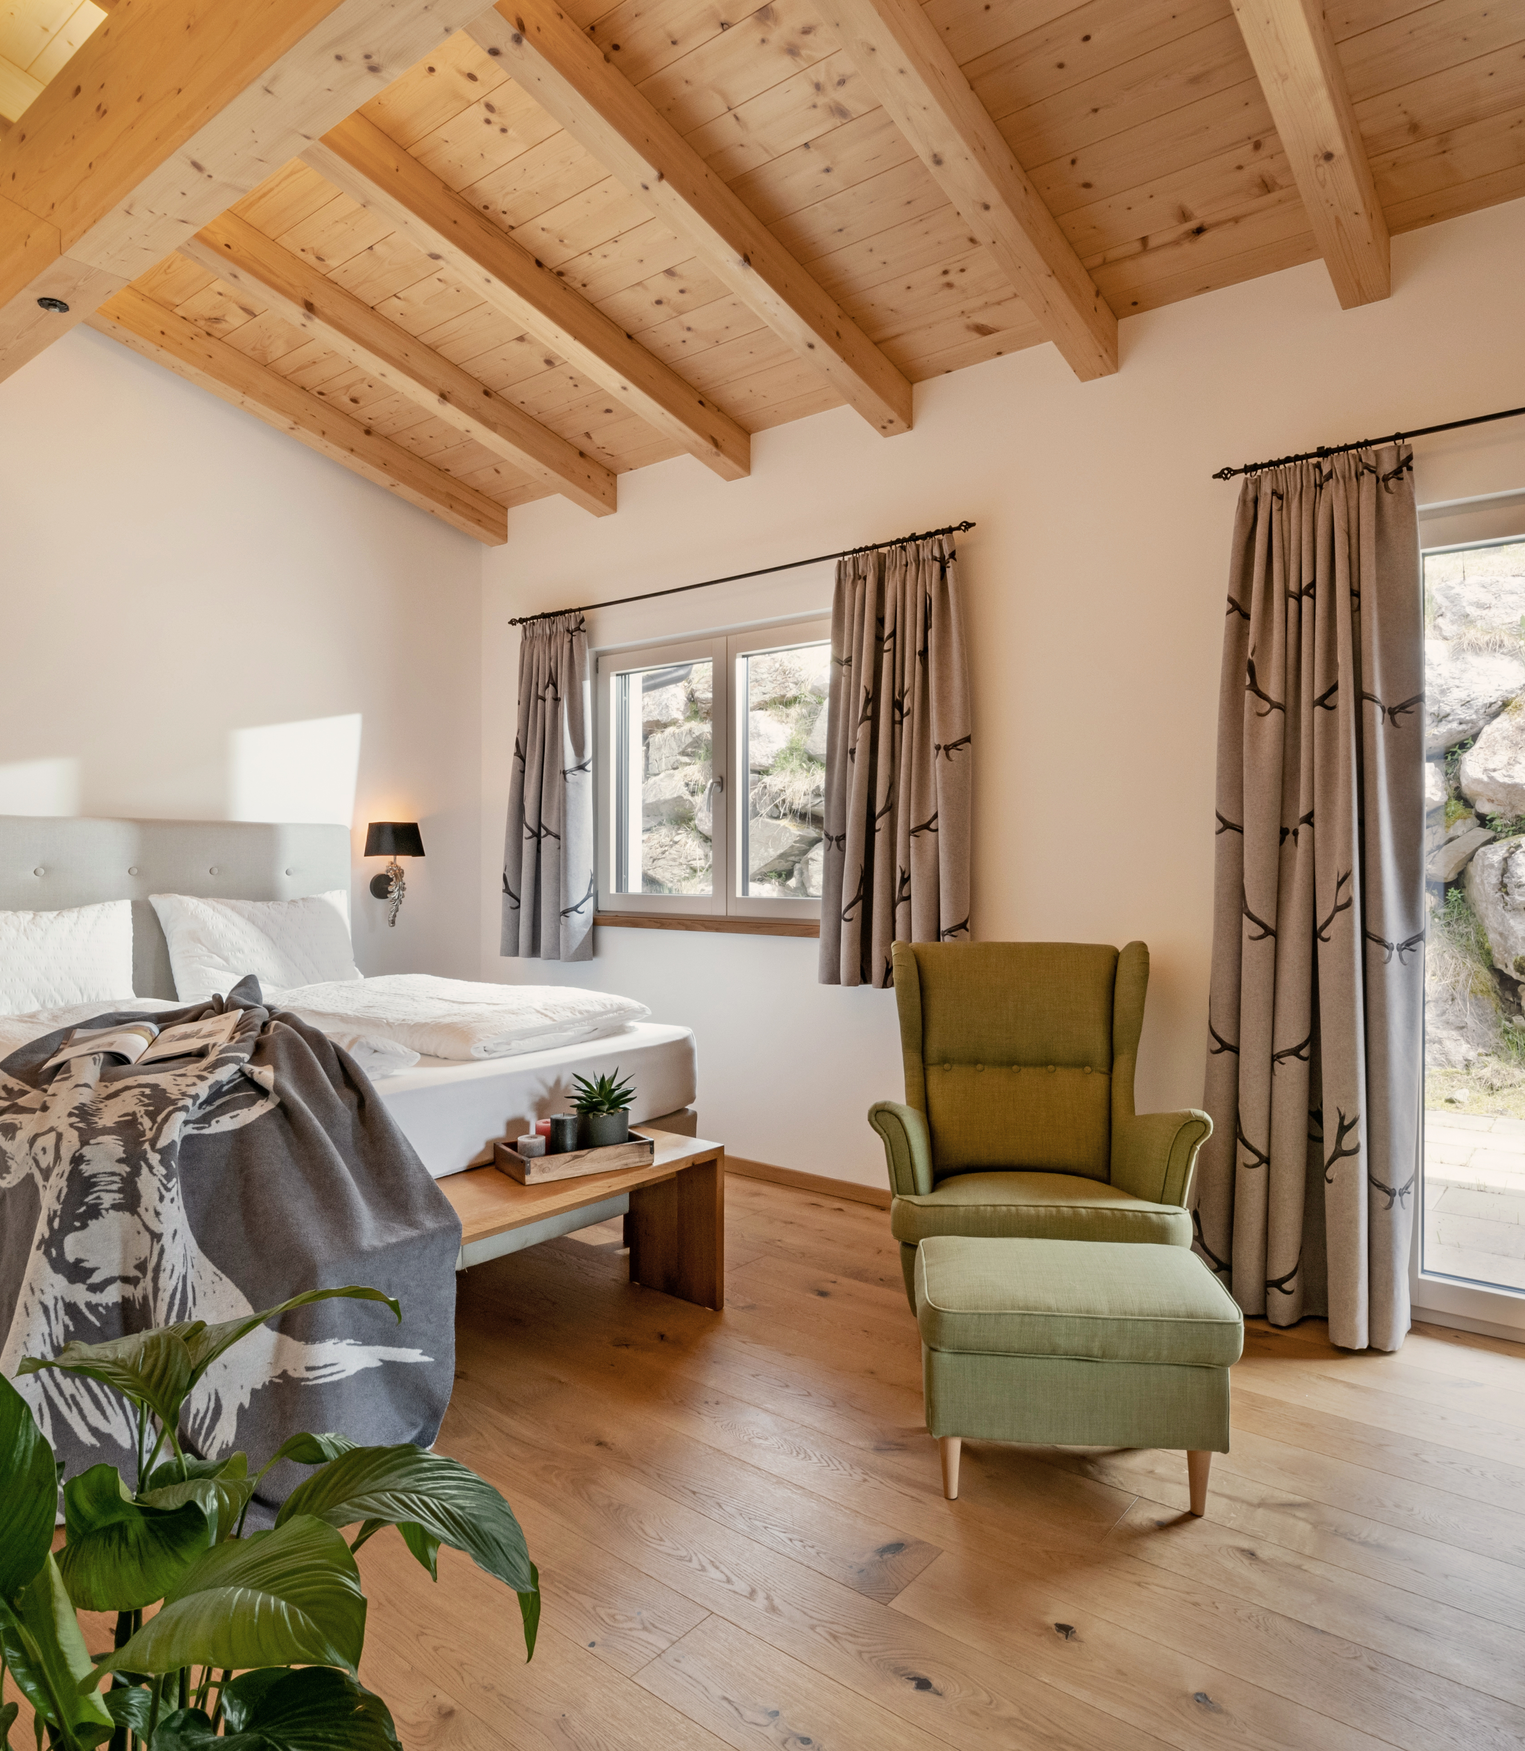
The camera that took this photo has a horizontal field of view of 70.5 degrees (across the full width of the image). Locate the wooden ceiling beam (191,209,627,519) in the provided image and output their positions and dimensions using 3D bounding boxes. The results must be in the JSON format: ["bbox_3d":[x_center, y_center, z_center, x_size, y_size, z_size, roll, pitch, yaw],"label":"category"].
[{"bbox_3d":[-1.291,-1.899,4.129,0.121,0.165,1.996,1,-11,38],"label":"wooden ceiling beam"}]

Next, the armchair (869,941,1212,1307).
[{"bbox_3d":[0.730,0.731,3.029,0.820,1.010,0.960,0,0,8],"label":"armchair"}]

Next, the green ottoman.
[{"bbox_3d":[0.636,1.010,2.254,0.600,0.440,0.480,0,0,6],"label":"green ottoman"}]

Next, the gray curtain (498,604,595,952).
[{"bbox_3d":[-0.966,-0.394,4.859,0.593,1.536,0.154,0,0,38],"label":"gray curtain"}]

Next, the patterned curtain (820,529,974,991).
[{"bbox_3d":[0.459,-0.381,3.760,0.587,1.534,0.154,0,0,38],"label":"patterned curtain"}]

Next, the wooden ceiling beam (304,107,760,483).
[{"bbox_3d":[-0.683,-1.890,3.656,0.121,0.165,1.996,1,-11,38],"label":"wooden ceiling beam"}]

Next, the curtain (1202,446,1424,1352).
[{"bbox_3d":[1.489,0.044,2.965,0.543,2.363,0.154,0,0,38],"label":"curtain"}]

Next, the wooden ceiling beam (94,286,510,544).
[{"bbox_3d":[-1.896,-1.909,4.600,0.121,0.165,1.996,1,-11,38],"label":"wooden ceiling beam"}]

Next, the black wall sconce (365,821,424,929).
[{"bbox_3d":[-1.690,0.000,4.942,0.196,0.470,0.235,1,0,38],"label":"black wall sconce"}]

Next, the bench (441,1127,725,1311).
[{"bbox_3d":[-0.610,0.990,2.652,0.364,0.463,1.220,0,0,36],"label":"bench"}]

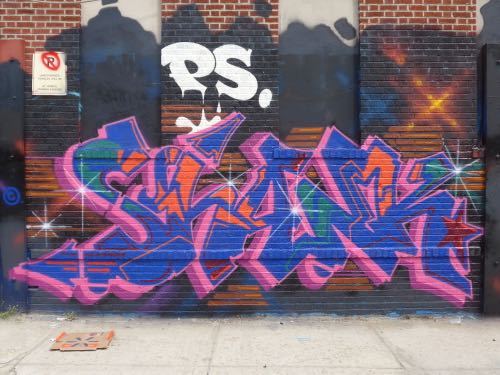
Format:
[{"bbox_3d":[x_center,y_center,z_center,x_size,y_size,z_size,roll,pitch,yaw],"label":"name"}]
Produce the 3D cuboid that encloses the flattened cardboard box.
[{"bbox_3d":[-1.510,1.385,5.140,0.490,0.040,0.580,0,1,-6],"label":"flattened cardboard box"}]

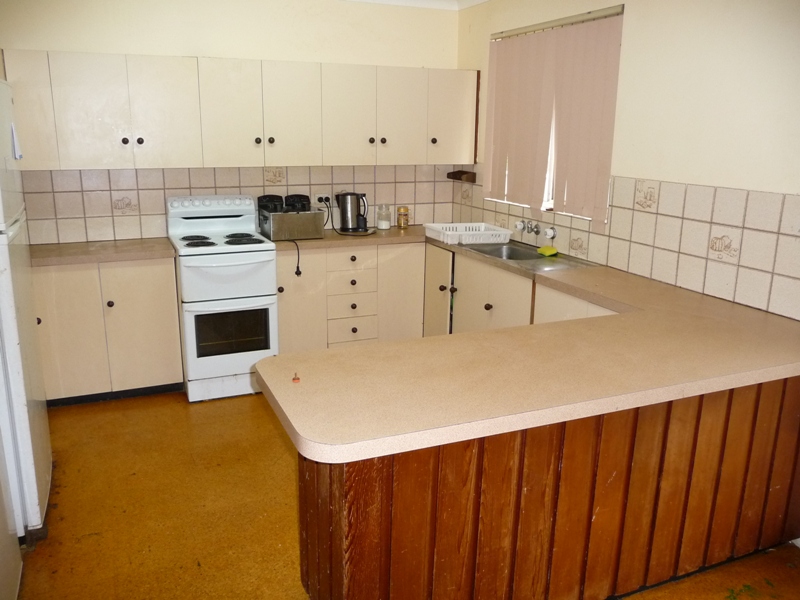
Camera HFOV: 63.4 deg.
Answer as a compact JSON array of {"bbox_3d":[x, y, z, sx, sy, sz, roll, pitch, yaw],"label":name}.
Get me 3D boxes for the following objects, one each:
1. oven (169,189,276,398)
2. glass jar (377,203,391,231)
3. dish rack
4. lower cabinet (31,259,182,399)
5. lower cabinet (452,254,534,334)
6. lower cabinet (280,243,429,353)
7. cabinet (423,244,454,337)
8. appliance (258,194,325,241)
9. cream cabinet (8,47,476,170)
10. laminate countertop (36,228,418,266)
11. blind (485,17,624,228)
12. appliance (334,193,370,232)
[{"bbox_3d":[-1.083,-0.039,3.963,0.540,1.135,0.575,-6,16,-23],"label":"oven"},{"bbox_3d":[-0.108,-0.574,4.469,0.090,0.167,0.090,1,15,0],"label":"glass jar"},{"bbox_3d":[0.423,-0.427,4.106,0.405,0.080,0.370,-4,16,-18],"label":"dish rack"},{"bbox_3d":[-1.724,0.111,3.802,0.757,0.762,0.435,-6,16,-23],"label":"lower cabinet"},{"bbox_3d":[0.687,0.153,3.753,0.415,0.762,0.830,-6,16,-23],"label":"lower cabinet"},{"bbox_3d":[-0.384,-0.024,4.375,1.004,0.762,0.435,-6,16,-23],"label":"lower cabinet"},{"bbox_3d":[0.440,0.007,4.295,0.415,0.762,0.375,-6,16,-23],"label":"cabinet"},{"bbox_3d":[-0.691,-0.537,4.129,0.365,0.256,0.310,-6,16,-23],"label":"appliance"},{"bbox_3d":[-0.816,-1.133,3.943,2.740,0.606,0.326,-6,16,-23],"label":"cream cabinet"},{"bbox_3d":[-0.987,-0.351,4.004,2.330,0.047,0.452,-6,16,-23],"label":"laminate countertop"},{"bbox_3d":[0.801,-1.000,3.654,0.090,1.055,1.180,-6,16,-23],"label":"blind"},{"bbox_3d":[-0.324,-0.586,4.340,0.230,0.251,0.160,-3,15,-13],"label":"appliance"}]

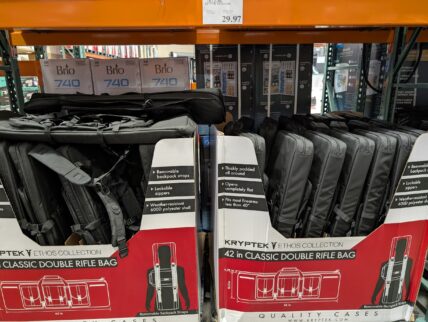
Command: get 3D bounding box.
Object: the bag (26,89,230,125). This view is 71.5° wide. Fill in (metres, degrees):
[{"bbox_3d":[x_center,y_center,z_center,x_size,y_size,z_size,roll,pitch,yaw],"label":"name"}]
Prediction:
[{"bbox_3d":[-0.468,-0.320,1.695,1.060,0.145,0.280,0,15,3],"label":"bag"}]

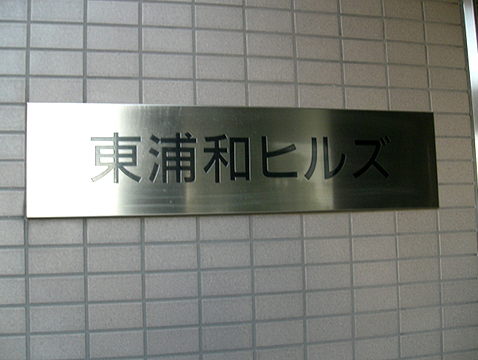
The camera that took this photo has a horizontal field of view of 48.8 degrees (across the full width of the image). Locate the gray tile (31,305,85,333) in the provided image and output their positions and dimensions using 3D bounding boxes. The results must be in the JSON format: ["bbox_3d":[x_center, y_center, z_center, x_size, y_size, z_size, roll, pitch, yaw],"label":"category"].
[{"bbox_3d":[-0.311,0.236,0.899,0.095,0.045,0.008,0,-5,-13],"label":"gray tile"}]

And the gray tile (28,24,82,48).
[{"bbox_3d":[-0.323,-0.255,0.936,0.095,0.045,0.009,-1,-5,-13],"label":"gray tile"}]

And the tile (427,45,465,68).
[{"bbox_3d":[0.439,-0.261,1.119,0.095,0.045,0.009,-1,-5,-13],"label":"tile"}]

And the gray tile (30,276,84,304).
[{"bbox_3d":[-0.312,0.187,0.900,0.095,0.045,0.009,-1,-5,-13],"label":"gray tile"}]

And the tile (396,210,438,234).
[{"bbox_3d":[0.360,0.083,1.070,0.095,0.045,0.009,-1,-5,-13],"label":"tile"}]

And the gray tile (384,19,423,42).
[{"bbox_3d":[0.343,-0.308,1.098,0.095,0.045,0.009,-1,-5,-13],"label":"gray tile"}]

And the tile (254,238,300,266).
[{"bbox_3d":[0.072,0.137,0.998,0.095,0.045,0.009,-1,-5,-13],"label":"tile"}]

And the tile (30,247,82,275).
[{"bbox_3d":[-0.315,0.138,0.904,0.095,0.045,0.009,-1,-5,-13],"label":"tile"}]

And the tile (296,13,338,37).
[{"bbox_3d":[0.154,-0.310,1.056,0.095,0.045,0.009,-1,-5,-13],"label":"tile"}]

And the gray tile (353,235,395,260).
[{"bbox_3d":[0.268,0.135,1.043,0.095,0.045,0.008,0,-5,-13],"label":"gray tile"}]

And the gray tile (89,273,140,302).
[{"bbox_3d":[-0.218,0.188,0.923,0.095,0.045,0.009,-1,-5,-13],"label":"gray tile"}]

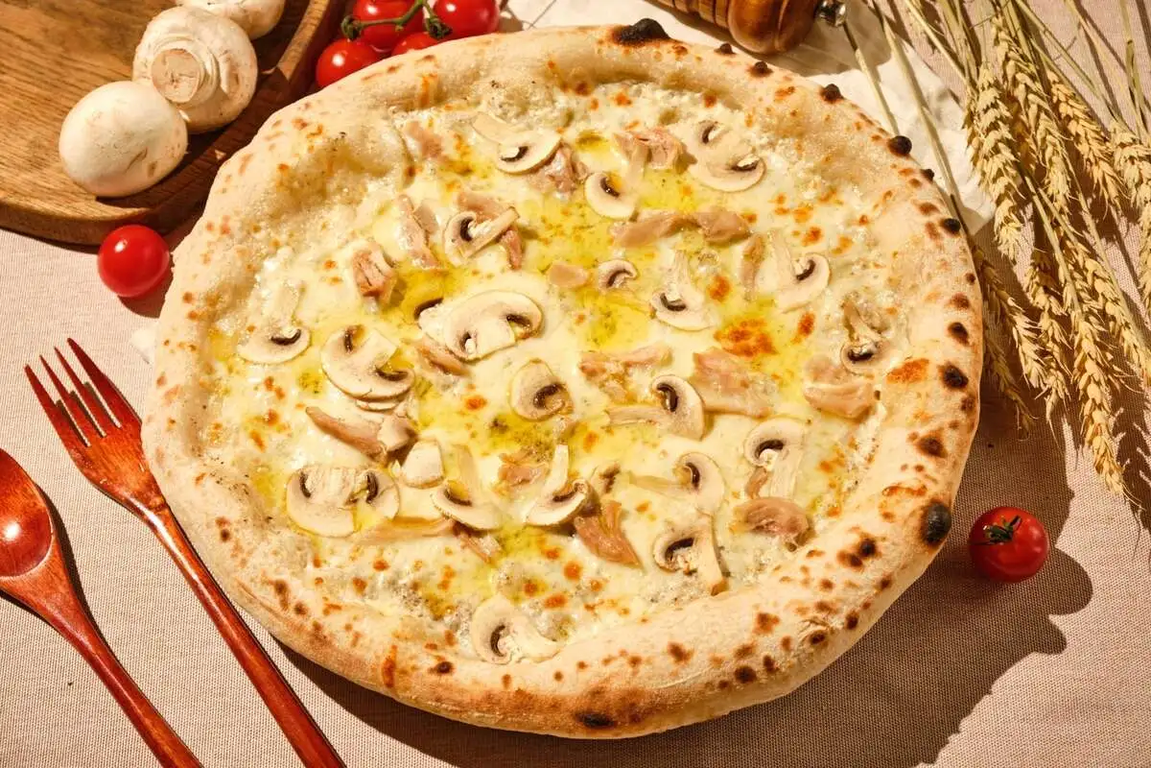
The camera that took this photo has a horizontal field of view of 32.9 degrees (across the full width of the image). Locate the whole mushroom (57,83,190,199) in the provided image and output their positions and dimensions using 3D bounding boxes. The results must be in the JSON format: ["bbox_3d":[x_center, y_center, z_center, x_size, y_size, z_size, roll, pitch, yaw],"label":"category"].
[{"bbox_3d":[-0.182,-0.099,0.783,0.051,0.043,0.051,0,62,2],"label":"whole mushroom"}]

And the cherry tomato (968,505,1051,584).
[{"bbox_3d":[0.158,0.059,0.712,0.029,0.026,0.029,0,62,2],"label":"cherry tomato"}]

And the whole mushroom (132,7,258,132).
[{"bbox_3d":[-0.155,-0.128,0.795,0.051,0.042,0.051,0,105,17],"label":"whole mushroom"}]

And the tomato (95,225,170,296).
[{"bbox_3d":[-0.177,-0.049,0.782,0.029,0.028,0.029,0,62,2],"label":"tomato"}]

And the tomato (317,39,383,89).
[{"bbox_3d":[-0.095,-0.132,0.824,0.028,0.027,0.028,0,62,2],"label":"tomato"}]

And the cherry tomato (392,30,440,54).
[{"bbox_3d":[-0.065,-0.135,0.824,0.028,0.027,0.028,0,62,2],"label":"cherry tomato"}]

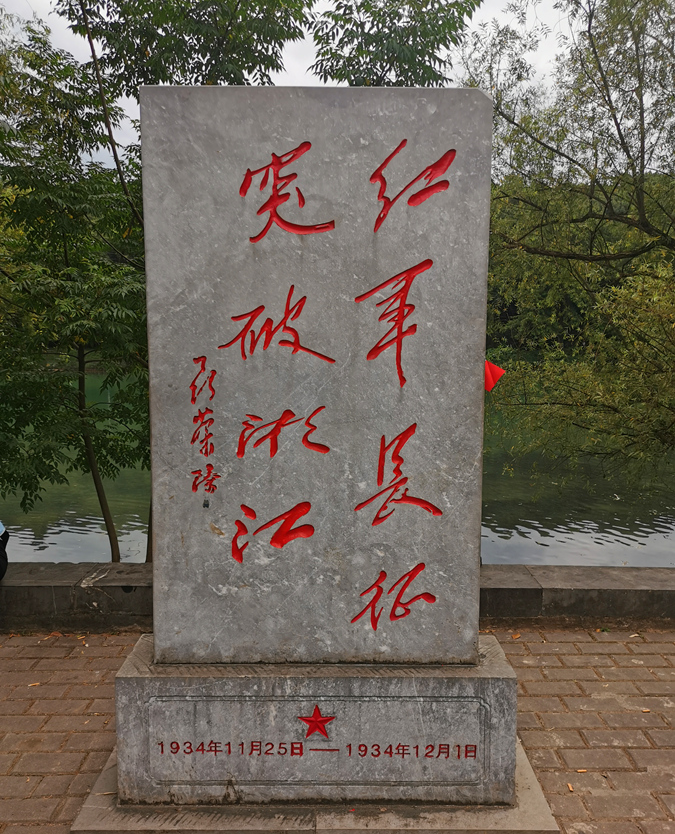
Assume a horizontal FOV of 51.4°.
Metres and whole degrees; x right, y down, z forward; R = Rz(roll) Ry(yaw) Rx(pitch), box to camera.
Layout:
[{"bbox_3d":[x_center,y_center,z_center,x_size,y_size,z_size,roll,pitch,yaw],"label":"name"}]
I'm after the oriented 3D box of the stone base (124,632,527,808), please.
[{"bbox_3d":[-0.064,0.972,2.283,1.210,0.411,0.309,0,6,0],"label":"stone base"}]

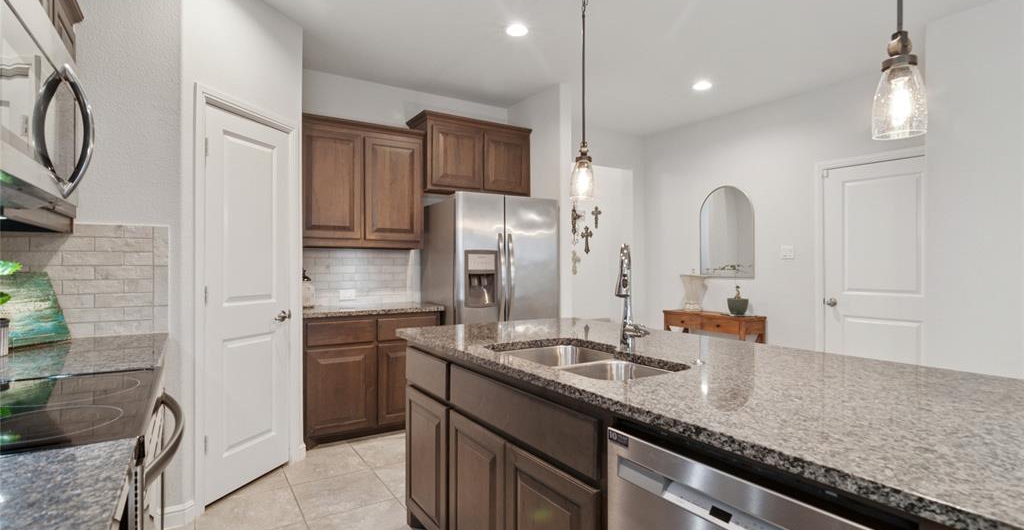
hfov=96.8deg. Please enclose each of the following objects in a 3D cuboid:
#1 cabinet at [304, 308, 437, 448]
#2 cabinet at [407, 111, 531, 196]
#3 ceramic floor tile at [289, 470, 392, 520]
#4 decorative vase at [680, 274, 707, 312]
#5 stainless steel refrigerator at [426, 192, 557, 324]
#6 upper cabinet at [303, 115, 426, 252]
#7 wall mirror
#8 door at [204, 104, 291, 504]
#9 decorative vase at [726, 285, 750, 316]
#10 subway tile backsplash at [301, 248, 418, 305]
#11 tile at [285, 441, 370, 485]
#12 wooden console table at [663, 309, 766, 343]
[{"bbox_3d":[-1.119,0.785,3.492,0.950,0.900,0.630,0,0,-31],"label":"cabinet"},{"bbox_3d":[-0.371,-0.942,4.115,1.019,0.635,0.421,0,0,-30],"label":"cabinet"},{"bbox_3d":[-0.920,1.240,2.475,0.437,0.010,0.437,0,0,-32],"label":"ceramic floor tile"},{"bbox_3d":[1.897,0.298,4.755,0.253,0.387,0.252,0,0,-36],"label":"decorative vase"},{"bbox_3d":[-0.200,0.356,3.970,0.929,1.828,0.767,0,0,-30],"label":"stainless steel refrigerator"},{"bbox_3d":[-1.191,-0.600,3.612,0.940,0.950,0.350,0,0,-31],"label":"upper cabinet"},{"bbox_3d":[2.179,-0.347,4.635,0.030,0.922,0.576,0,0,-36],"label":"wall mirror"},{"bbox_3d":[-1.540,0.225,2.661,0.040,2.091,0.570,0,0,17],"label":"door"},{"bbox_3d":[2.127,0.336,4.290,0.203,0.285,0.203,0,0,-31],"label":"decorative vase"},{"bbox_3d":[-1.270,0.096,3.837,0.999,0.469,0.015,0,0,-30],"label":"subway tile backsplash"},{"bbox_3d":[-1.165,1.240,2.835,0.440,0.010,0.450,0,0,-32],"label":"tile"},{"bbox_3d":[1.959,0.857,4.453,0.350,0.757,0.870,0,0,-34],"label":"wooden console table"}]

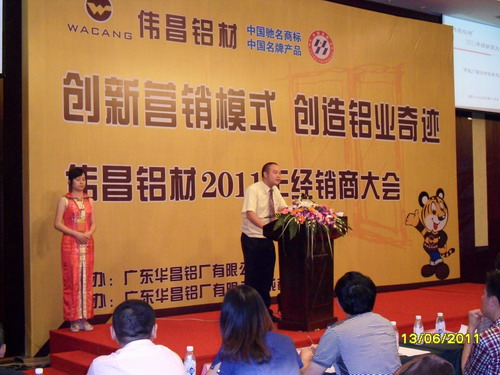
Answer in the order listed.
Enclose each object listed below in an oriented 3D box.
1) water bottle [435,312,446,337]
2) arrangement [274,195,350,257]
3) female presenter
[{"bbox_3d":[1.150,0.840,4.620,0.060,0.168,0.060,-2,-2,14],"label":"water bottle"},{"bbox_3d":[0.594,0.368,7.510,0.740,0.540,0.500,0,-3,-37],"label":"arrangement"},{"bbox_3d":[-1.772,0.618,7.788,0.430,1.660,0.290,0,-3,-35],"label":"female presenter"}]

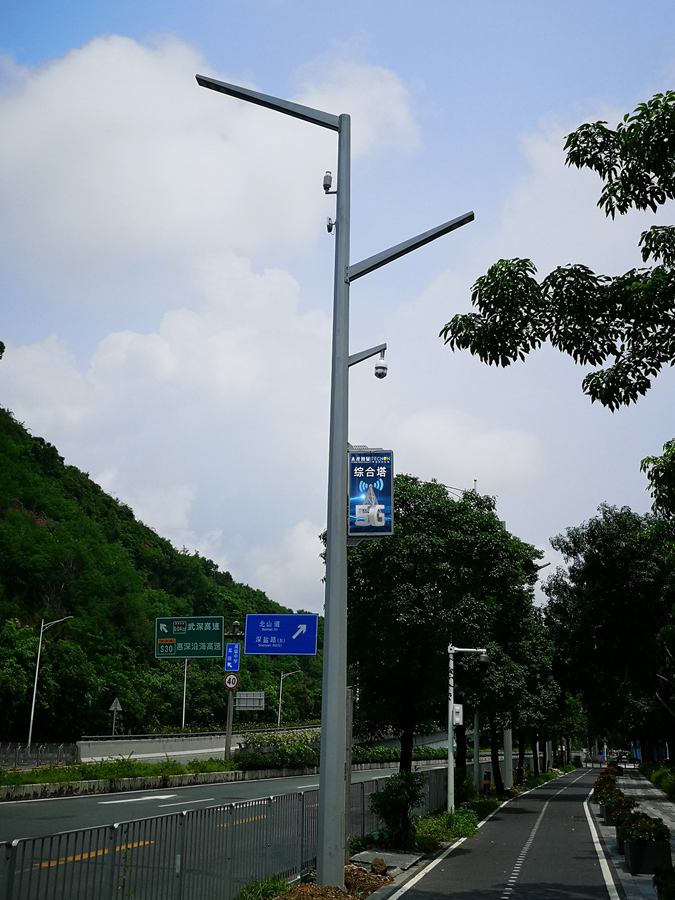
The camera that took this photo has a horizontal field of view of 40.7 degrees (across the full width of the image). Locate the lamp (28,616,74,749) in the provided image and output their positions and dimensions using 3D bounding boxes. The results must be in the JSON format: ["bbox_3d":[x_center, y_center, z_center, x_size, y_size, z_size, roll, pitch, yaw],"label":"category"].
[{"bbox_3d":[-21.948,18.012,69.810,2.720,10.355,0.320,-4,-19,15],"label":"lamp"}]

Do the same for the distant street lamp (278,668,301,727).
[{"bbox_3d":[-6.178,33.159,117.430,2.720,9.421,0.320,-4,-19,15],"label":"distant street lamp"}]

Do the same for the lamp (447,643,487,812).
[{"bbox_3d":[3.488,7.519,24.659,1.050,4.468,0.340,-1,-18,8],"label":"lamp"}]

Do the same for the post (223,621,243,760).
[{"bbox_3d":[-5.006,11.425,43.093,0.740,6.560,0.420,-2,-18,11],"label":"post"}]

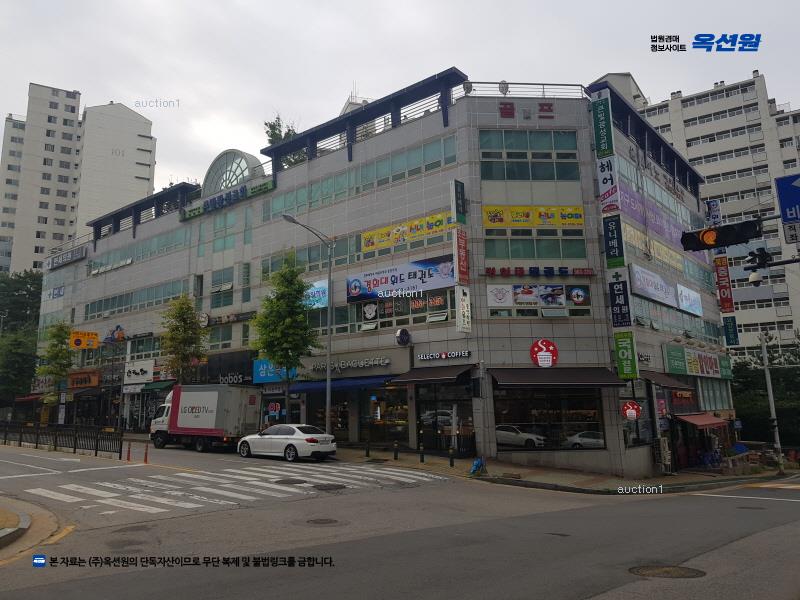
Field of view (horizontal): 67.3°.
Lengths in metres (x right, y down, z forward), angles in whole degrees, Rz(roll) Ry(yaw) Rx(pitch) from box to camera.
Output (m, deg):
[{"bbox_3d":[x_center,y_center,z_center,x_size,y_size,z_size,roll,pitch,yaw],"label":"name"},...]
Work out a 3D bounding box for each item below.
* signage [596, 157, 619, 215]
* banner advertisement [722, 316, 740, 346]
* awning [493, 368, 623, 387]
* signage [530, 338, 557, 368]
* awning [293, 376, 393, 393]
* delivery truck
[{"bbox_3d":[10.331,-5.648,29.549,0.880,2.820,0.220,-8,-13,32],"label":"signage"},{"bbox_3d":[22.704,2.152,41.119,0.779,1.950,0.200,-10,-14,40],"label":"banner advertisement"},{"bbox_3d":[6.766,3.392,26.128,5.526,0.969,1.500,0,-11,-4],"label":"awning"},{"bbox_3d":[6.532,2.376,26.991,1.291,1.294,0.150,0,-11,-4],"label":"signage"},{"bbox_3d":[-2.973,4.298,30.705,6.876,0.615,0.800,-10,-14,35],"label":"awning"},{"bbox_3d":[-10.017,6.037,30.892,6.250,3.200,2.200,-7,-12,36],"label":"delivery truck"}]

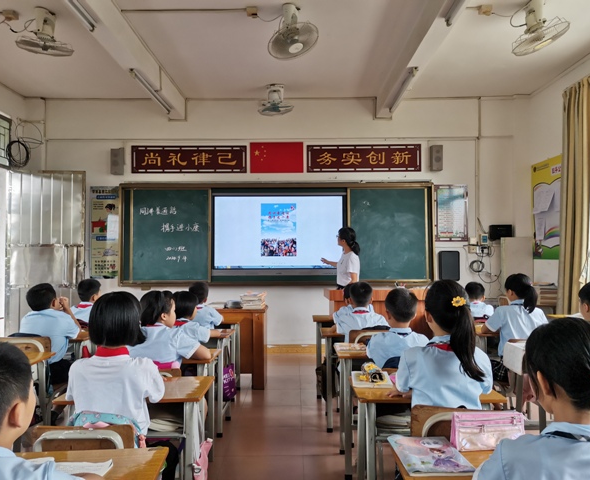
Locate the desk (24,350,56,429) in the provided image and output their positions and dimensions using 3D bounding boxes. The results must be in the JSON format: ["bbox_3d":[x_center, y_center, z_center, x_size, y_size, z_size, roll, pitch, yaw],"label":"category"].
[{"bbox_3d":[-1.730,1.025,2.640,0.600,0.710,0.410,0,-2,0],"label":"desk"}]

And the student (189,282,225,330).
[{"bbox_3d":[-0.782,0.880,4.001,0.380,1.070,0.550,0,-2,6],"label":"student"}]

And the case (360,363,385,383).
[{"bbox_3d":[0.346,0.579,2.111,0.075,0.060,0.180,0,-2,0],"label":"case"}]

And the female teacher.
[{"bbox_3d":[0.540,0.659,5.603,0.460,1.620,0.460,0,-2,-12],"label":"female teacher"}]

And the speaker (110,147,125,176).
[{"bbox_3d":[-2.280,-1.018,6.203,0.135,0.340,0.160,0,-2,0],"label":"speaker"}]

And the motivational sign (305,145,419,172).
[{"bbox_3d":[0.901,-1.067,6.258,1.470,0.375,0.030,0,-2,0],"label":"motivational sign"}]

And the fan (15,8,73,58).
[{"bbox_3d":[-2.106,-1.746,4.108,0.440,0.360,0.440,0,-2,0],"label":"fan"}]

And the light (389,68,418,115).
[{"bbox_3d":[1.136,-1.581,5.250,0.080,0.090,1.240,0,-2,0],"label":"light"}]

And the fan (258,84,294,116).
[{"bbox_3d":[-0.237,-1.686,5.839,0.430,0.370,0.430,0,-2,0],"label":"fan"}]

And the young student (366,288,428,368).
[{"bbox_3d":[0.550,0.820,2.636,0.380,1.120,0.580,0,-2,0],"label":"young student"}]

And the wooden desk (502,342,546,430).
[{"bbox_3d":[1.650,0.993,2.831,0.600,0.720,0.420,0,-2,0],"label":"wooden desk"}]

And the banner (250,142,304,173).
[{"bbox_3d":[-0.236,-1.080,6.269,0.685,0.410,0.012,0,-2,0],"label":"banner"}]

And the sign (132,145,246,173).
[{"bbox_3d":[-1.387,-1.048,6.329,1.500,0.370,0.030,0,-2,0],"label":"sign"}]

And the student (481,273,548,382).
[{"bbox_3d":[1.500,0.820,3.477,0.420,1.170,0.580,0,-2,-9],"label":"student"}]

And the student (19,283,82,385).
[{"bbox_3d":[-1.540,0.832,3.043,0.410,1.090,0.580,-1,-2,10],"label":"student"}]

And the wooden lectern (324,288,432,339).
[{"bbox_3d":[0.908,0.966,5.056,1.130,0.920,0.640,0,-2,0],"label":"wooden lectern"}]

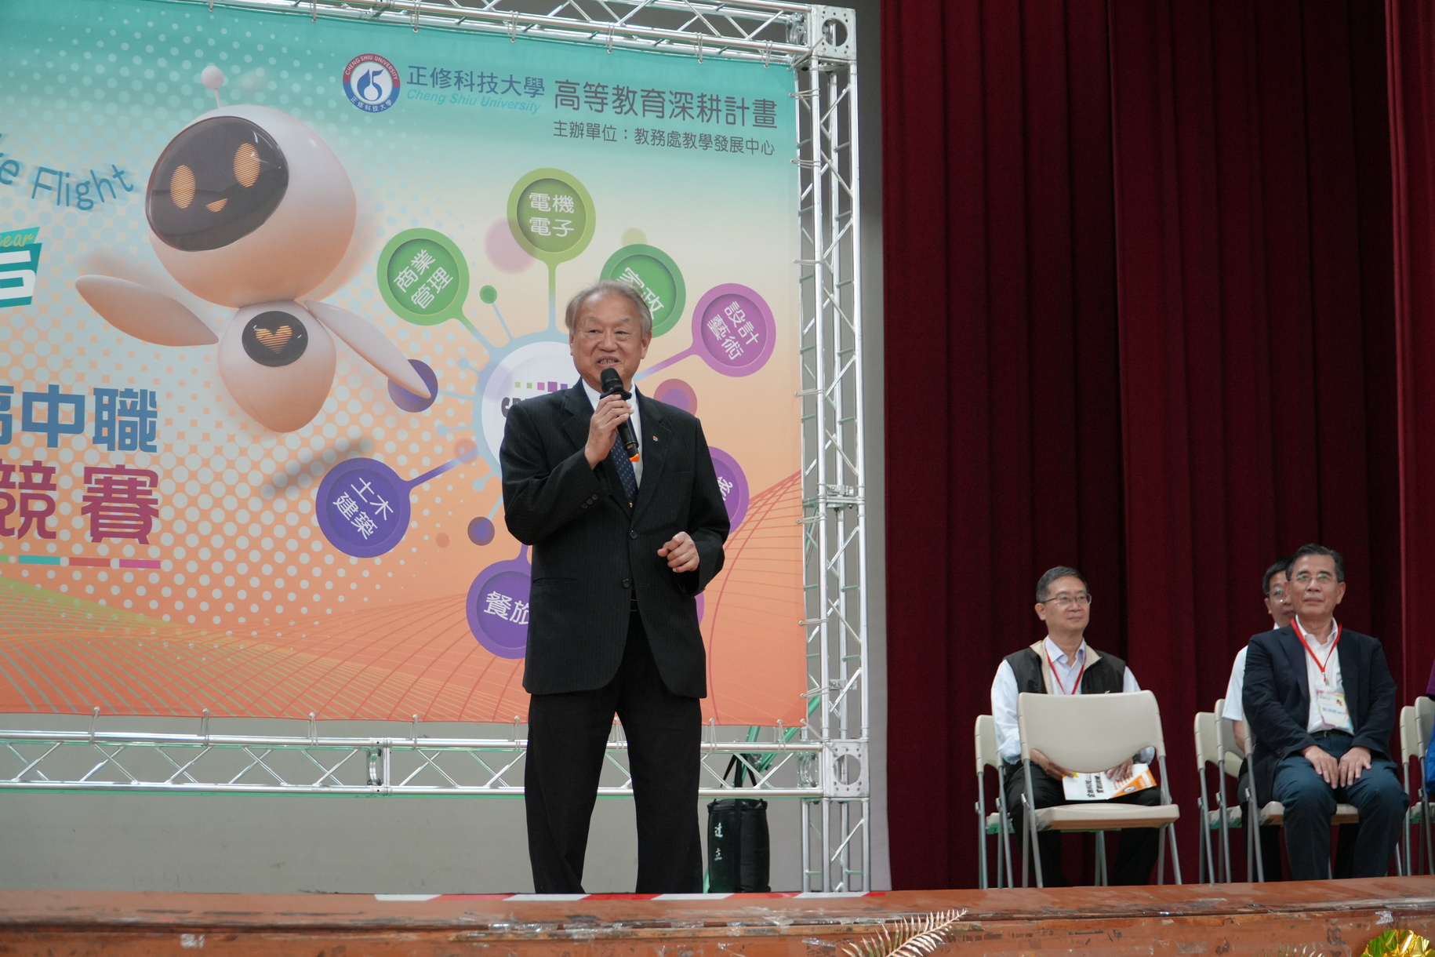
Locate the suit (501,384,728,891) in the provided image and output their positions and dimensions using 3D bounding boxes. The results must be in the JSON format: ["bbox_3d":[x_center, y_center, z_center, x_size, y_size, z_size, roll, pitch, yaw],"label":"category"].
[{"bbox_3d":[-0.245,0.454,6.250,0.540,1.370,0.370,0,-8,-5],"label":"suit"}]

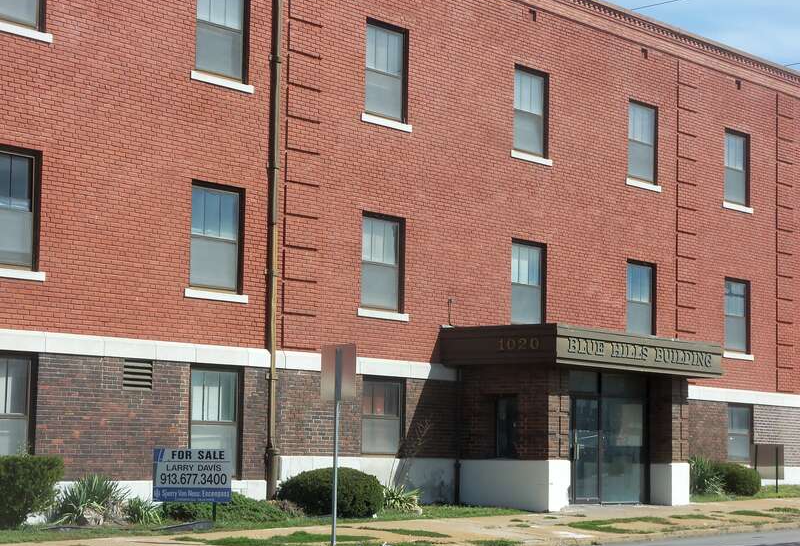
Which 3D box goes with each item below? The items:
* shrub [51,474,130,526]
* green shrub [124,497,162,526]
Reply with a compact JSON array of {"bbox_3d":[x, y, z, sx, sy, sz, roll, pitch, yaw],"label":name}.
[{"bbox_3d":[-4.315,3.154,25.692,0.950,0.700,1.080,-4,-8,39],"label":"shrub"},{"bbox_3d":[-3.707,3.447,26.719,0.460,0.420,0.500,1,-6,0],"label":"green shrub"}]

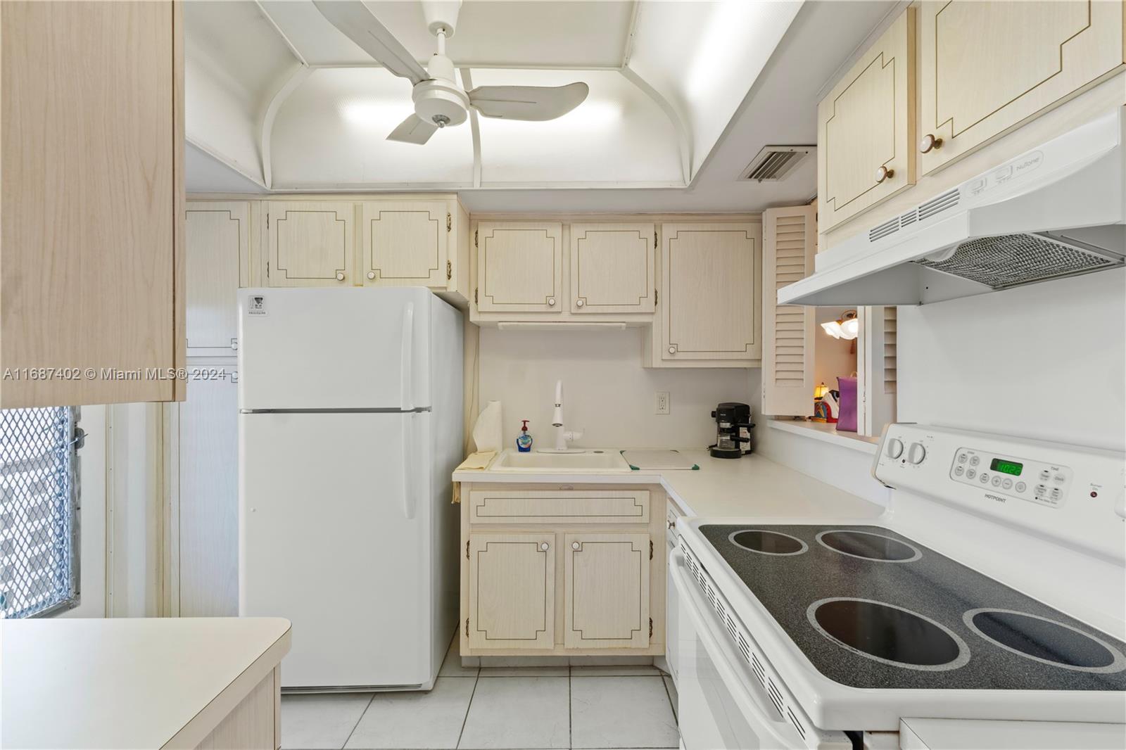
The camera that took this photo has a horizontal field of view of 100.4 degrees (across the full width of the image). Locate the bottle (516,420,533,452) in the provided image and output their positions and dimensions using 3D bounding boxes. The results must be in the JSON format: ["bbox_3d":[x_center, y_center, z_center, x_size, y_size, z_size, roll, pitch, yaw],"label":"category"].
[{"bbox_3d":[-0.212,0.341,2.620,0.083,0.174,0.050,0,0,-2],"label":"bottle"}]

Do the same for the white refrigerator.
[{"bbox_3d":[-0.940,0.491,2.290,0.798,1.710,0.695,0,0,1],"label":"white refrigerator"}]

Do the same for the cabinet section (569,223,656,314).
[{"bbox_3d":[0.255,-0.545,2.535,0.440,0.460,0.300,0,1,0],"label":"cabinet section"}]

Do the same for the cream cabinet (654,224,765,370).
[{"bbox_3d":[0.750,-0.418,2.524,0.571,0.763,0.325,0,0,1],"label":"cream cabinet"}]

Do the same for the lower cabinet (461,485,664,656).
[{"bbox_3d":[0.003,0.872,2.396,0.914,0.773,0.615,0,0,1],"label":"lower cabinet"}]

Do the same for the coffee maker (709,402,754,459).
[{"bbox_3d":[0.910,0.293,2.537,0.180,0.290,0.200,0,0,43],"label":"coffee maker"}]

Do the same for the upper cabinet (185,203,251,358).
[{"bbox_3d":[-1.567,-0.437,2.416,0.380,0.695,0.615,0,0,1],"label":"upper cabinet"}]

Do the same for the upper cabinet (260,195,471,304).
[{"bbox_3d":[-0.913,-0.589,2.405,0.886,0.431,0.615,0,0,1],"label":"upper cabinet"}]

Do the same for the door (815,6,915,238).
[{"bbox_3d":[0.735,-0.585,1.161,0.021,0.372,0.352,0,0,0],"label":"door"}]

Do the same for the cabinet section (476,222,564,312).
[{"bbox_3d":[-0.220,-0.549,2.535,0.440,0.460,0.300,0,1,0],"label":"cabinet section"}]

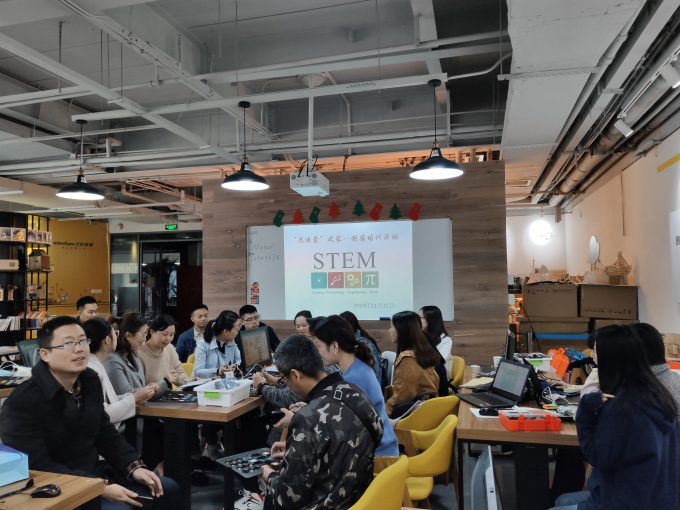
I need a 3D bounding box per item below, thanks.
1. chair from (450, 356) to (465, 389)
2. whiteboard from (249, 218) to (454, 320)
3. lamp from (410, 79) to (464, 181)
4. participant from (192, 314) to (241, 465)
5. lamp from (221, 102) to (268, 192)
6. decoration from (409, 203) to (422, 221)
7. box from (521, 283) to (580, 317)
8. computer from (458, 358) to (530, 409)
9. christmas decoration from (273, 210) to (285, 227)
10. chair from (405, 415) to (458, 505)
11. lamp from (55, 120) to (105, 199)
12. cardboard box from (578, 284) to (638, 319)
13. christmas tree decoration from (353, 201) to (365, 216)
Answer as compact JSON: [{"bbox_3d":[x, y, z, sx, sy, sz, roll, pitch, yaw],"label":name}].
[{"bbox_3d":[0.779,1.292,4.672,0.560,0.800,0.560,-1,-3,3],"label":"chair"},{"bbox_3d":[0.054,0.187,6.014,2.407,1.112,0.040,-2,-3,15],"label":"whiteboard"},{"bbox_3d":[0.699,-0.925,3.865,0.387,0.690,0.387,-2,-3,15],"label":"lamp"},{"bbox_3d":[-0.973,1.088,4.352,0.650,1.230,0.450,-3,-3,35],"label":"participant"},{"bbox_3d":[-0.748,-0.879,4.191,0.380,0.673,0.380,-1,-3,0],"label":"lamp"},{"bbox_3d":[0.835,-0.473,5.848,0.147,0.206,0.020,-2,-3,15],"label":"decoration"},{"bbox_3d":[2.311,0.506,5.891,0.548,0.343,0.400,-2,-3,14],"label":"box"},{"bbox_3d":[0.891,0.744,3.092,0.317,0.222,0.325,0,-3,-14],"label":"computer"},{"bbox_3d":[-0.717,-0.426,6.256,0.151,0.202,0.020,-2,-3,15],"label":"christmas decoration"},{"bbox_3d":[0.354,1.202,2.633,0.550,0.790,0.540,-1,-3,5],"label":"chair"},{"bbox_3d":[-2.268,-0.840,4.646,0.387,0.690,0.387,-2,-3,15],"label":"lamp"},{"bbox_3d":[2.870,0.503,5.746,0.550,0.341,0.400,-2,-3,14],"label":"cardboard box"},{"bbox_3d":[0.214,-0.524,6.014,0.135,0.183,0.020,-2,-3,15],"label":"christmas tree decoration"}]

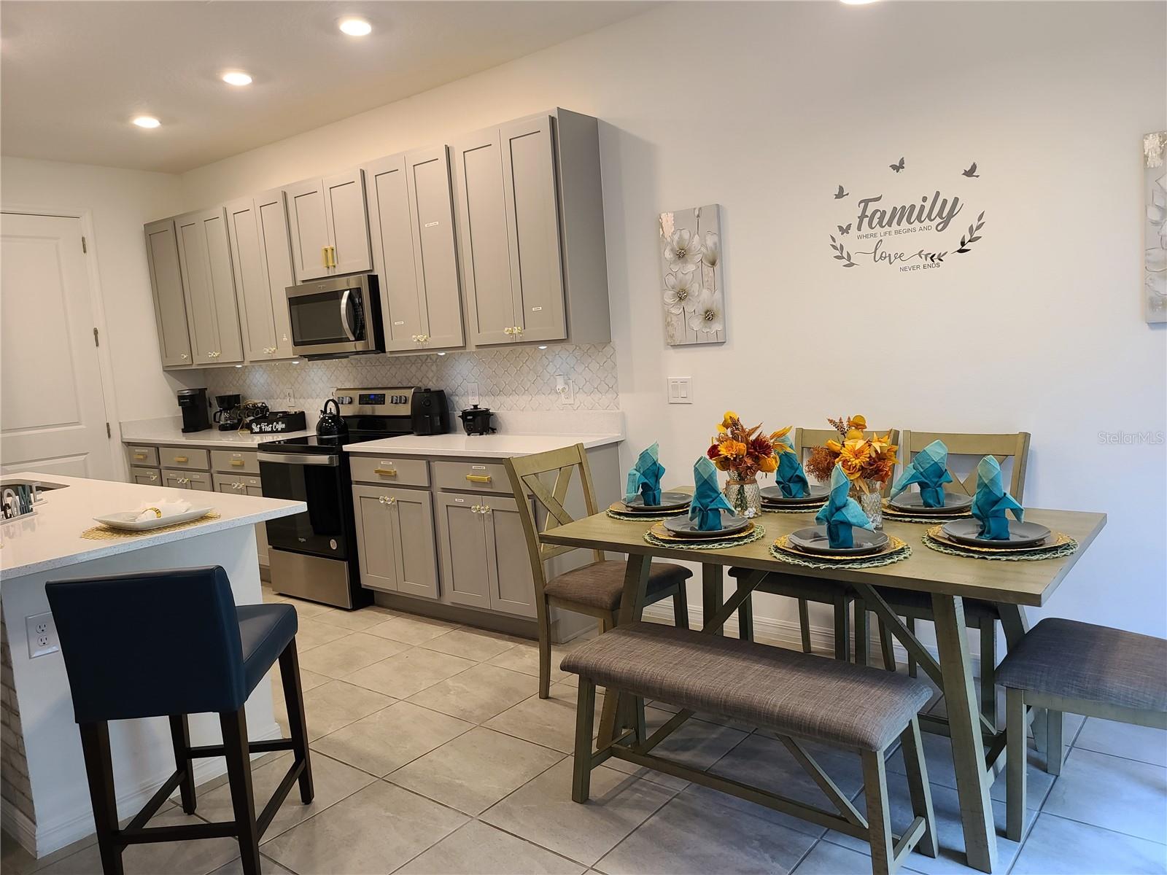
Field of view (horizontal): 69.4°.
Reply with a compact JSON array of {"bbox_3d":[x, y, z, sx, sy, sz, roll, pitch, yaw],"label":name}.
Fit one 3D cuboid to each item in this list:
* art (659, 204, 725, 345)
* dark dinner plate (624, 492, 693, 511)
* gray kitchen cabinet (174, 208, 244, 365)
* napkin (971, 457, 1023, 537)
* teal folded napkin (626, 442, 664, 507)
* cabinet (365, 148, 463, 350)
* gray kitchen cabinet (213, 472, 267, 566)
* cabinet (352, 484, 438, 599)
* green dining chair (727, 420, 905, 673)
[{"bbox_3d":[0.496,-0.723,3.812,0.307,0.602,0.027,1,8,38],"label":"art"},{"bbox_3d":[0.275,0.239,3.091,0.268,0.025,0.268,-4,7,0],"label":"dark dinner plate"},{"bbox_3d":[-2.490,-1.044,5.944,0.670,1.060,0.325,1,8,37],"label":"gray kitchen cabinet"},{"bbox_3d":[1.131,0.162,2.305,0.135,0.225,0.100,0,8,33],"label":"napkin"},{"bbox_3d":[0.231,0.133,3.058,0.140,0.230,0.100,-4,7,3],"label":"teal folded napkin"},{"bbox_3d":[-0.782,-0.999,4.588,0.671,1.068,0.326,1,9,38],"label":"cabinet"},{"bbox_3d":[-1.957,0.484,5.604,0.660,0.590,0.630,1,8,37],"label":"gray kitchen cabinet"},{"bbox_3d":[-0.813,0.508,4.732,0.650,0.590,0.630,1,8,37],"label":"cabinet"},{"bbox_3d":[0.918,0.478,3.318,0.550,0.960,0.470,-10,9,-43],"label":"green dining chair"}]

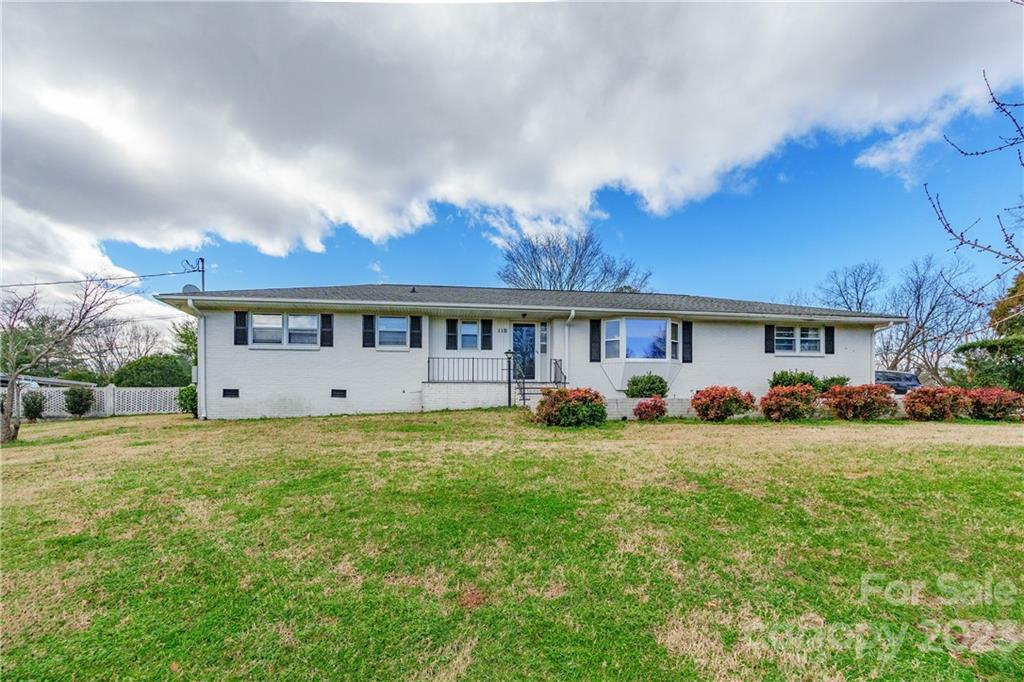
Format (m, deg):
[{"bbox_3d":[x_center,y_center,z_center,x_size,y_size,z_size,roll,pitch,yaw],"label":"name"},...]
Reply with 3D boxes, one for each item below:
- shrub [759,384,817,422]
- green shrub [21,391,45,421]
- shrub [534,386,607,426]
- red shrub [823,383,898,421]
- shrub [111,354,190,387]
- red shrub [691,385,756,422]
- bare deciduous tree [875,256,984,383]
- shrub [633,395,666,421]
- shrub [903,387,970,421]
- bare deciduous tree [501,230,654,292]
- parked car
[{"bbox_3d":[7.025,1.594,11.600,1.350,0.950,1.200,1,-2,-9],"label":"shrub"},{"bbox_3d":[-16.338,2.198,15.500,0.680,1.020,0.680,1,-2,-9],"label":"green shrub"},{"bbox_3d":[1.337,1.498,10.400,1.600,0.920,1.400,1,-2,-9],"label":"shrub"},{"bbox_3d":[9.064,1.609,11.900,1.600,0.940,1.300,1,-2,-9],"label":"red shrub"},{"bbox_3d":[-20.662,2.258,26.000,3.600,3.000,3.300,1,-2,-9],"label":"shrub"},{"bbox_3d":[5.254,1.577,11.300,1.480,0.880,1.250,1,-2,-9],"label":"red shrub"},{"bbox_3d":[29.369,-0.950,32.000,6.300,10.000,6.000,1,-2,-9],"label":"bare deciduous tree"},{"bbox_3d":[3.295,1.593,10.900,0.820,0.630,0.750,1,-2,-9],"label":"shrub"},{"bbox_3d":[11.478,1.690,12.300,1.400,0.930,1.250,1,-2,-9],"label":"shrub"},{"bbox_3d":[5.025,-2.018,36.000,12.000,13.500,11.000,1,-2,-9],"label":"bare deciduous tree"},{"bbox_3d":[17.100,2.297,22.000,4.800,1.720,1.900,1,-2,-9],"label":"parked car"}]

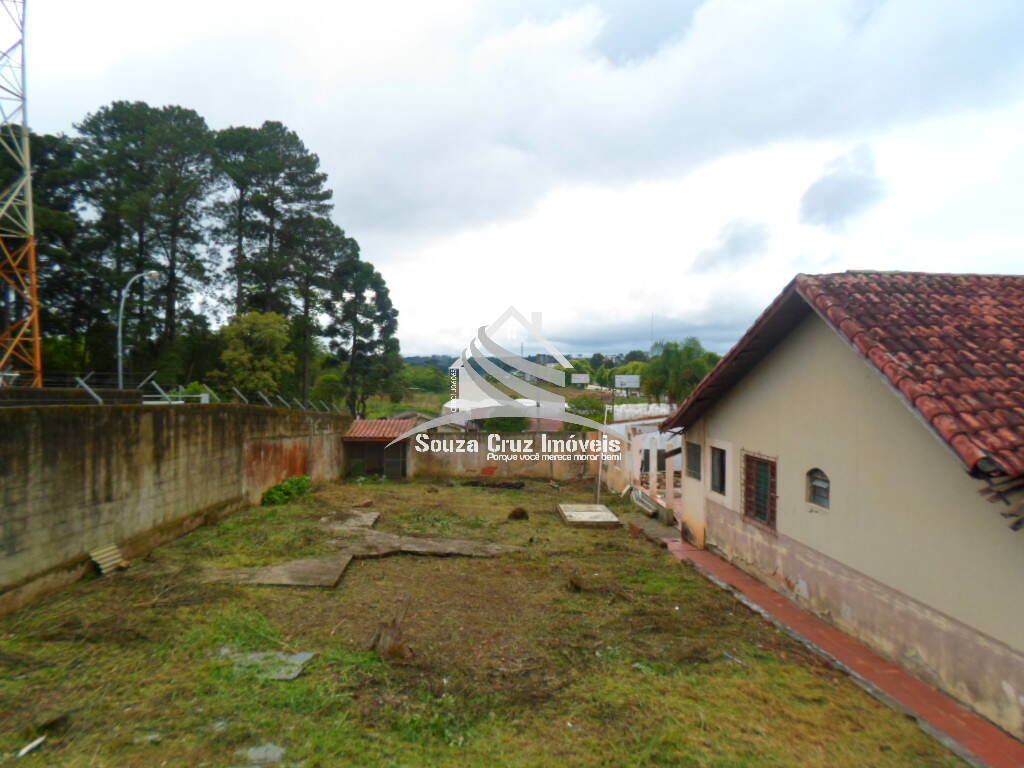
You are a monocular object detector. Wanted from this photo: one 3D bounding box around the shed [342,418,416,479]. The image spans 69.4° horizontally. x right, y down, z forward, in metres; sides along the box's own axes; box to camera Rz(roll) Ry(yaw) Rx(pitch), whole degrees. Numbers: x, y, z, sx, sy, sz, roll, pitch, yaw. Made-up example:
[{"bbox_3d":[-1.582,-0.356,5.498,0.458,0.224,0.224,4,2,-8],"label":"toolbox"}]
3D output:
[{"bbox_3d":[-5.580,2.790,31.950,2.850,2.400,2.300,0,1,3],"label":"shed"}]

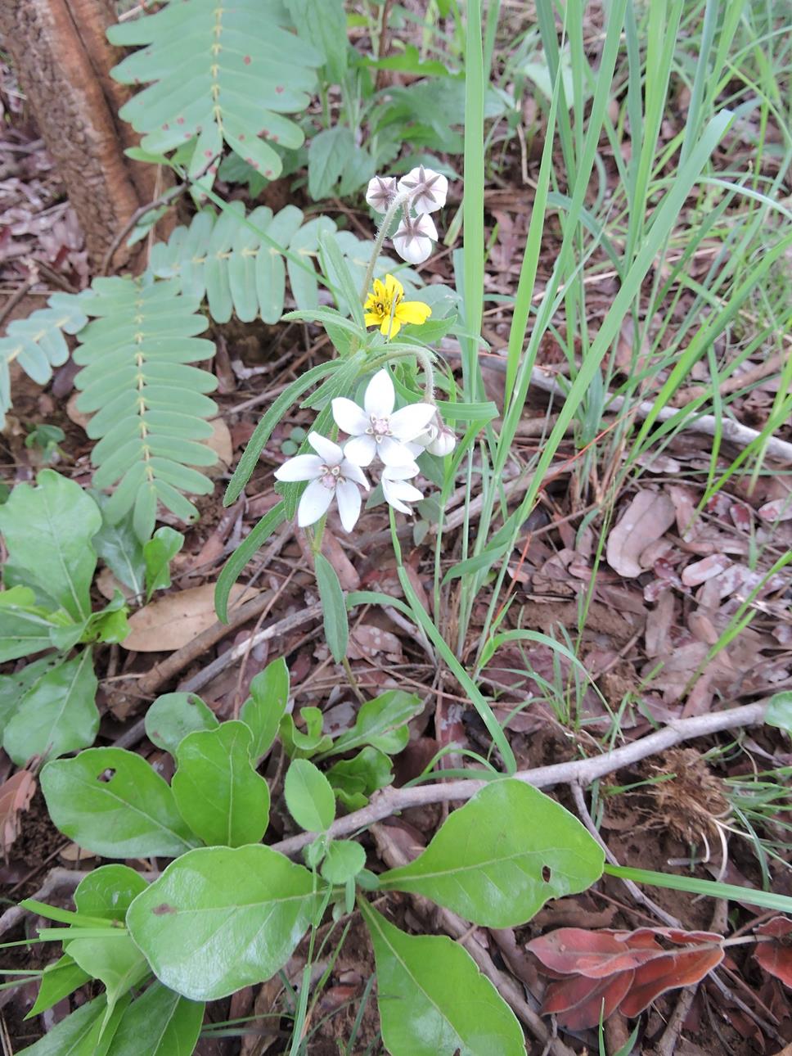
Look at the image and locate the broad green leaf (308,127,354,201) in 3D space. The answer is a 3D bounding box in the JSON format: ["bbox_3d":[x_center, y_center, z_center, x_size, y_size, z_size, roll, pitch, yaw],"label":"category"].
[{"bbox_3d":[-0.074,-0.413,0.831,0.046,0.018,0.094,17,79,-13],"label":"broad green leaf"}]

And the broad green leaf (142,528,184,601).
[{"bbox_3d":[-0.164,0.025,0.517,0.024,0.050,0.012,15,1,-16],"label":"broad green leaf"}]

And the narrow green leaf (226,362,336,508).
[{"bbox_3d":[-0.068,-0.051,0.390,0.022,0.098,0.014,41,18,-1],"label":"narrow green leaf"}]

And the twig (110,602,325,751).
[{"bbox_3d":[-0.131,0.112,0.564,0.179,0.017,0.022,-31,55,-22],"label":"twig"}]

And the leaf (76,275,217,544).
[{"bbox_3d":[-0.191,-0.093,0.555,0.102,0.030,0.215,-2,73,-19],"label":"leaf"}]

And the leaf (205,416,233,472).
[{"bbox_3d":[-0.185,-0.083,0.741,0.044,0.014,0.060,20,51,17],"label":"leaf"}]

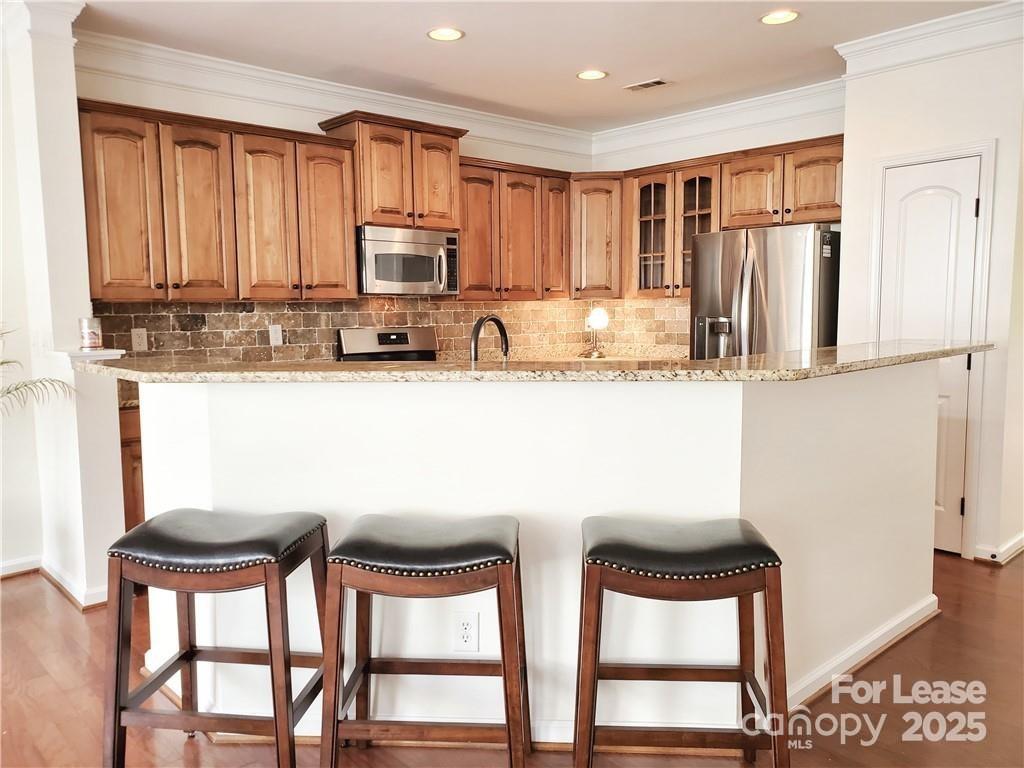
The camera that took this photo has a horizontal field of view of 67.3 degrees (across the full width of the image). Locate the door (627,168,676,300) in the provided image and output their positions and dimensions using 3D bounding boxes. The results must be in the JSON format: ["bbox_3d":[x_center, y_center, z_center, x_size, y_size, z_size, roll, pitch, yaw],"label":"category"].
[{"bbox_3d":[1.074,-1.109,5.806,0.030,0.907,0.391,-6,8,-41],"label":"door"}]

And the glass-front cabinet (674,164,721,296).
[{"bbox_3d":[1.444,-1.093,5.614,0.333,0.919,0.396,-6,8,-42],"label":"glass-front cabinet"}]

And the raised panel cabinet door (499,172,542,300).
[{"bbox_3d":[0.065,-1.062,5.582,0.391,0.895,0.025,-6,7,-41],"label":"raised panel cabinet door"}]

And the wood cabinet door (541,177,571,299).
[{"bbox_3d":[0.328,-1.087,5.813,0.280,0.895,0.025,-6,7,-41],"label":"wood cabinet door"}]

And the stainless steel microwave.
[{"bbox_3d":[-0.763,-0.809,5.163,0.757,0.422,0.399,-6,8,-42],"label":"stainless steel microwave"}]

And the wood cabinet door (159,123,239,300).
[{"bbox_3d":[-1.654,-0.896,4.075,0.373,0.895,0.025,-6,7,-41],"label":"wood cabinet door"}]

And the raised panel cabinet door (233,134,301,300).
[{"bbox_3d":[-1.373,-0.923,4.321,0.360,0.895,0.025,-6,7,-41],"label":"raised panel cabinet door"}]

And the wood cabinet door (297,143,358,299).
[{"bbox_3d":[-1.096,-0.950,4.564,0.358,0.895,0.025,-6,7,-41],"label":"wood cabinet door"}]

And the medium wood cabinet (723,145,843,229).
[{"bbox_3d":[1.881,-1.279,5.104,0.333,0.460,0.912,-6,8,-42],"label":"medium wood cabinet"}]

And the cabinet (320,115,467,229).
[{"bbox_3d":[-0.760,-1.350,5.087,0.859,0.660,0.445,-6,8,-42],"label":"cabinet"}]

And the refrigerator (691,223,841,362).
[{"bbox_3d":[1.724,-0.083,5.021,0.805,1.778,0.833,-6,8,-42],"label":"refrigerator"}]

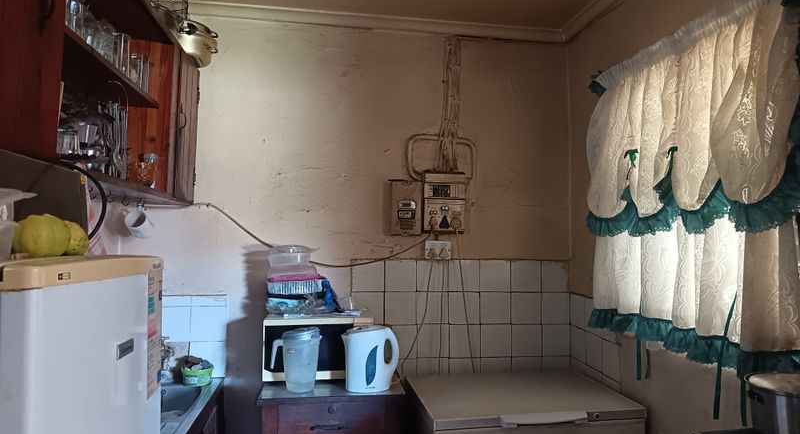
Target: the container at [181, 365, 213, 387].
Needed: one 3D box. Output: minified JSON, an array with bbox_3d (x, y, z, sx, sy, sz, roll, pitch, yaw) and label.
[{"bbox_3d":[-0.843,0.656,2.313,0.130,0.080,0.130,1,-6,-8],"label":"container"}]

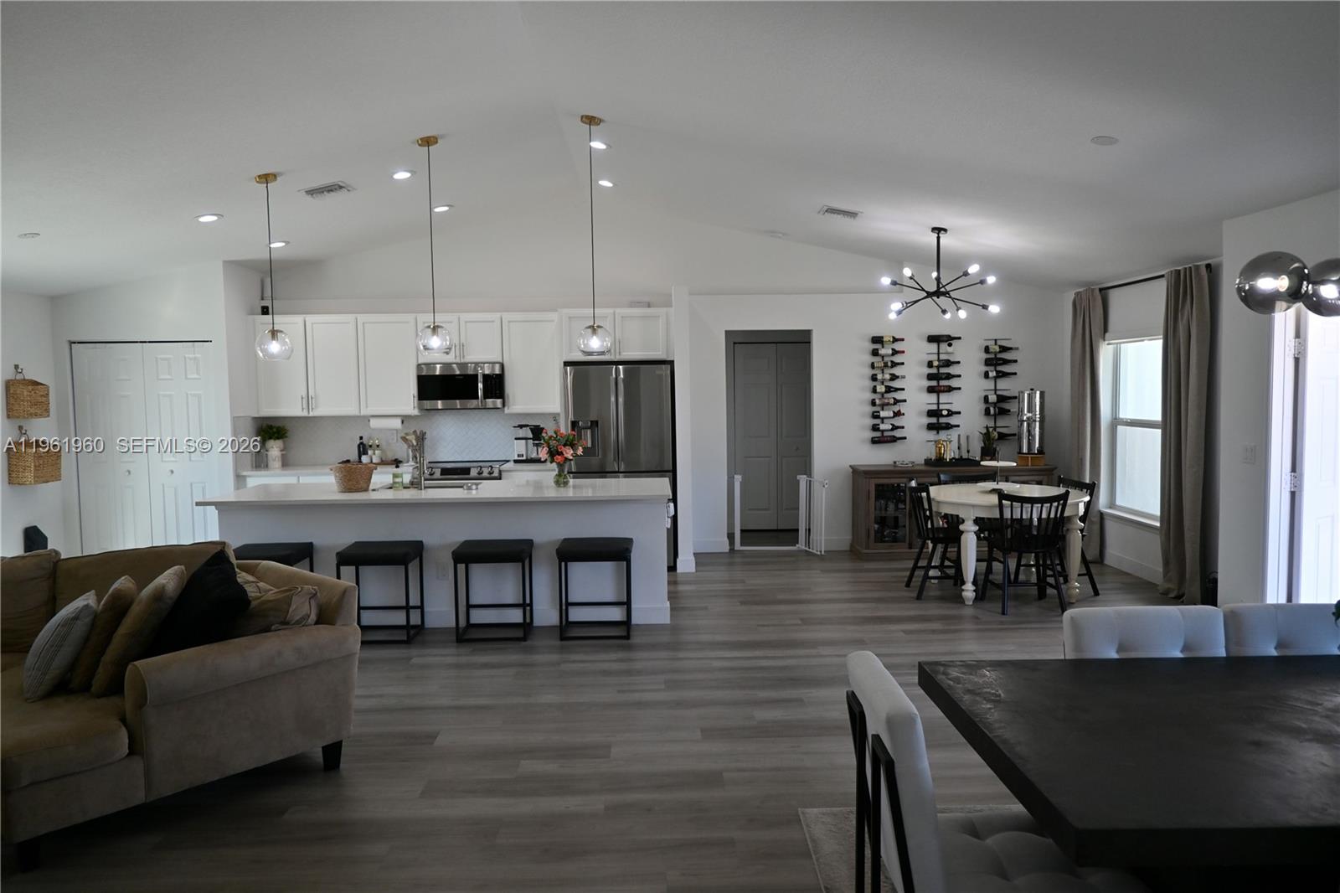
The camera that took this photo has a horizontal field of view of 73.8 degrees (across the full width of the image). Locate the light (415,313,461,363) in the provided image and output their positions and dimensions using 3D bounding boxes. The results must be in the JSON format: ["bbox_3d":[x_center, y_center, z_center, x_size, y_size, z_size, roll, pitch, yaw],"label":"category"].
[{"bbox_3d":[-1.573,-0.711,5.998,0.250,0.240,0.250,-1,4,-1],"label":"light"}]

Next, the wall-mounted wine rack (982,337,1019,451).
[{"bbox_3d":[3.104,-0.494,8.394,0.350,1.080,0.120,-1,4,0],"label":"wall-mounted wine rack"}]

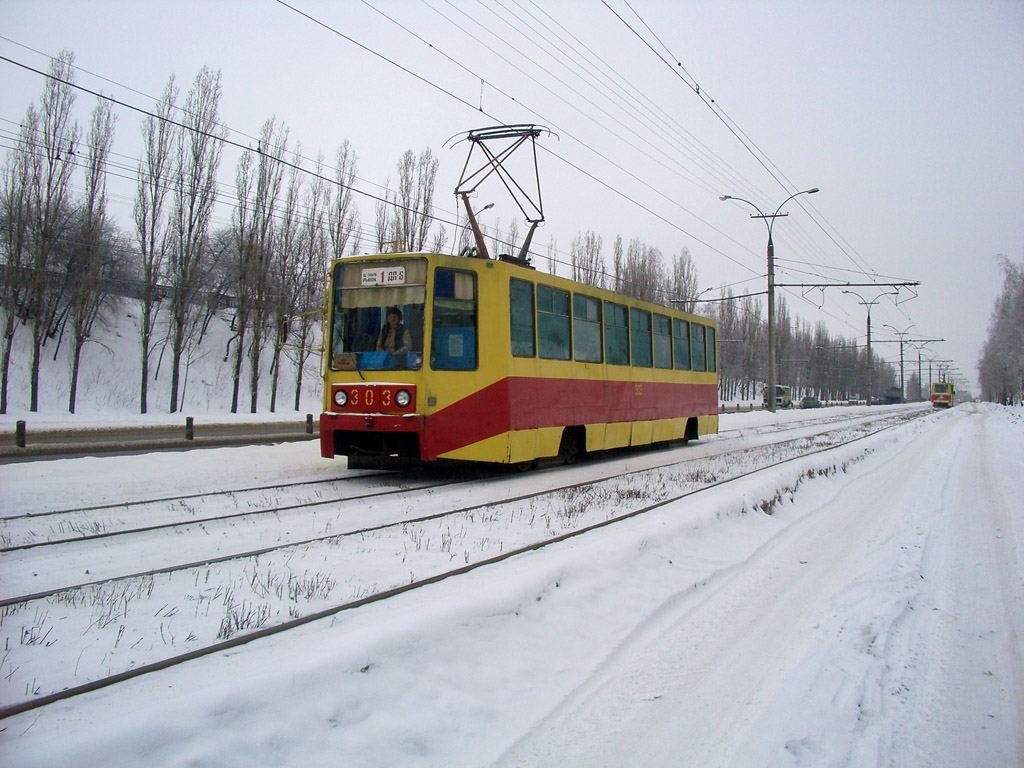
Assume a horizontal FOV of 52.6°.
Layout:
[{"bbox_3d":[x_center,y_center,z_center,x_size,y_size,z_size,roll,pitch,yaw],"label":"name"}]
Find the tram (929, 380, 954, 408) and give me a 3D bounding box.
[{"bbox_3d":[54.364,1.476,130.600,2.550,3.000,14.600,0,-1,24],"label":"tram"}]

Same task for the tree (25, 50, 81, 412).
[{"bbox_3d":[-23.396,-7.752,52.718,2.610,18.460,2.610,1,-1,-24],"label":"tree"}]

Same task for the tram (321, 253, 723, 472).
[{"bbox_3d":[1.299,-0.136,19.691,2.550,2.950,14.600,0,-1,25],"label":"tram"}]

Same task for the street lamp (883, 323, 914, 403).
[{"bbox_3d":[56.960,-2.892,152.000,4.600,11.700,0.500,0,-1,24],"label":"street lamp"}]

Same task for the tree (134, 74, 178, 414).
[{"bbox_3d":[-20.447,-8.052,59.552,2.400,19.500,2.400,0,-1,-19],"label":"tree"}]

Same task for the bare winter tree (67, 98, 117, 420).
[{"bbox_3d":[-22.327,-6.810,54.975,2.420,16.700,2.420,1,-1,-22],"label":"bare winter tree"}]

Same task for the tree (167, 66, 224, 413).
[{"bbox_3d":[-18.877,-8.604,61.755,3.170,20.670,3.170,0,-1,-17],"label":"tree"}]

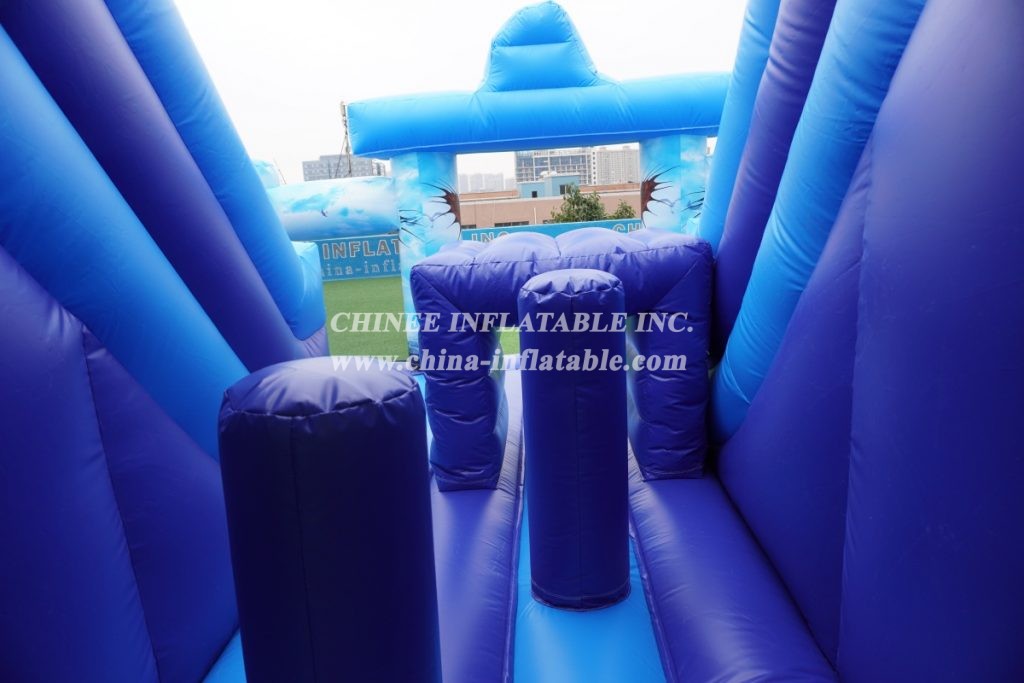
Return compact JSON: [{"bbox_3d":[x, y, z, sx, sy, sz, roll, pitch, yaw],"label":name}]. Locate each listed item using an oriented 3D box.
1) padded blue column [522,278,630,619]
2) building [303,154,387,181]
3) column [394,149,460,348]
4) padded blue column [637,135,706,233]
[{"bbox_3d":[0.282,0.430,3.067,0.435,1.455,0.435,-3,12,3],"label":"padded blue column"},{"bbox_3d":[-76.657,-68.809,320.281,32.000,34.000,17.000,-1,12,8],"label":"building"},{"bbox_3d":[-0.927,-0.984,7.909,0.515,2.330,0.515,-14,16,-41],"label":"column"},{"bbox_3d":[1.680,-0.935,7.130,0.610,2.283,0.610,-3,12,2],"label":"padded blue column"}]

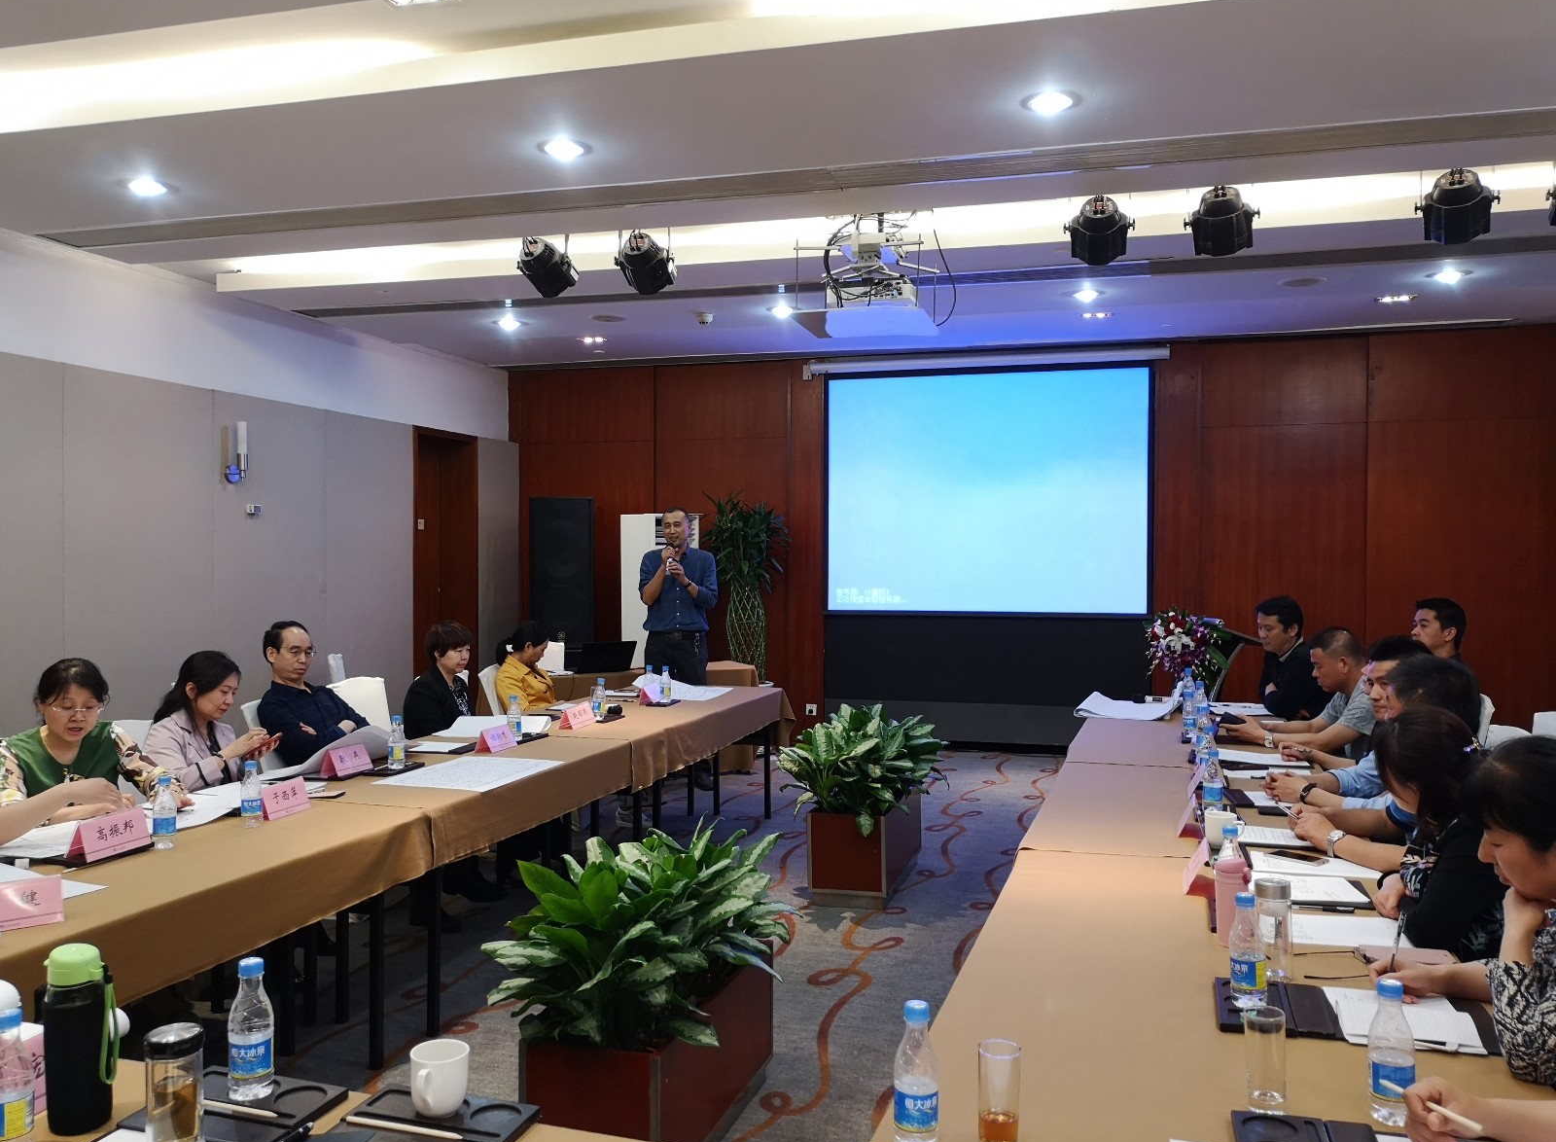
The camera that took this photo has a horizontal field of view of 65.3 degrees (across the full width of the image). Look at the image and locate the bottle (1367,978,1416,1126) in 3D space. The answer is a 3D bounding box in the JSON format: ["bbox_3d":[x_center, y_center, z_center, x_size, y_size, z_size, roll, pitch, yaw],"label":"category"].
[{"bbox_3d":[0.865,0.675,1.707,0.062,0.192,0.062,1,1,17],"label":"bottle"}]

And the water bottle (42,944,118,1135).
[{"bbox_3d":[-0.919,0.615,1.607,0.085,0.232,0.076,0,1,-30],"label":"water bottle"}]

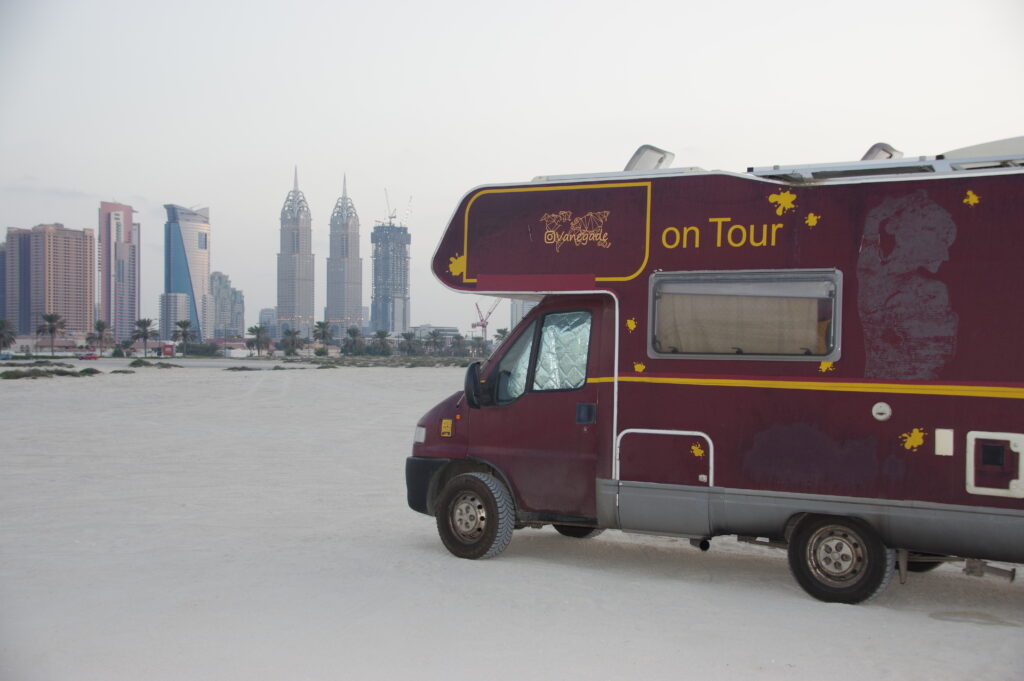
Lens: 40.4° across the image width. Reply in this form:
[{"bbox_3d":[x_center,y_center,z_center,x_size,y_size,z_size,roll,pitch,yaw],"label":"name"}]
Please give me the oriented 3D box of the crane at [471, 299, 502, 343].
[{"bbox_3d":[-13.690,-16.028,930.000,25.000,44.000,5.000,0,0,0],"label":"crane"}]

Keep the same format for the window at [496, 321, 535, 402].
[{"bbox_3d":[0.044,0.165,11.374,0.330,0.670,0.050,1,-8,34],"label":"window"}]

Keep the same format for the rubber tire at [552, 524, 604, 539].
[{"bbox_3d":[0.645,1.485,13.100,0.220,0.700,0.700,0,1,-44],"label":"rubber tire"}]

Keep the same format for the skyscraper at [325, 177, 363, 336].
[{"bbox_3d":[-259.626,-126.548,2165.000,39.000,266.000,39.000,0,0,36],"label":"skyscraper"}]

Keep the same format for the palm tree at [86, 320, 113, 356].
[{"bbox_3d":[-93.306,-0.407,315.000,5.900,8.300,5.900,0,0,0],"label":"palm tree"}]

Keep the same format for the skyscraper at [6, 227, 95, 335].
[{"bbox_3d":[-535.500,-58.000,1619.000,72.000,141.000,68.000,0,0,35],"label":"skyscraper"}]

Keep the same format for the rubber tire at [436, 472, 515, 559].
[{"bbox_3d":[-0.305,1.445,11.420,0.700,0.700,0.215,1,0,43],"label":"rubber tire"}]

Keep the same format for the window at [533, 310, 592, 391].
[{"bbox_3d":[0.402,0.087,11.149,0.510,0.660,0.050,1,-8,34],"label":"window"}]

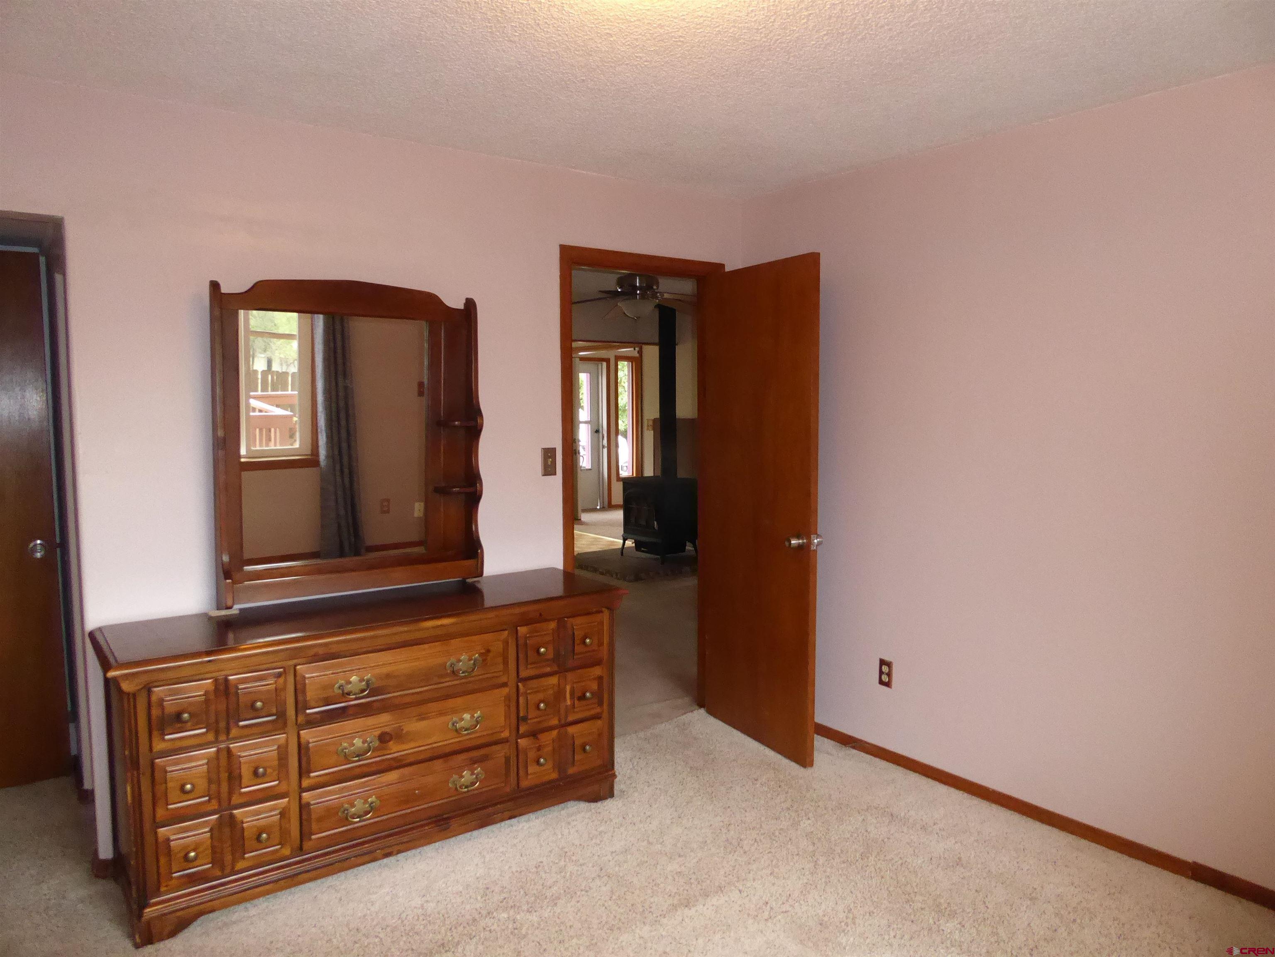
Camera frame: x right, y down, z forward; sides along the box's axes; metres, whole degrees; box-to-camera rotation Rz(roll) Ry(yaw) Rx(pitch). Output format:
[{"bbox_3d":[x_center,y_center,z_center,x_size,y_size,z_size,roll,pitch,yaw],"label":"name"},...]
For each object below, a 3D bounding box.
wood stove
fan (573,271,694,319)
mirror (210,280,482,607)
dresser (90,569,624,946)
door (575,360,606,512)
[{"bbox_3d":[0.222,-0.401,7.704,0.550,2.195,0.600,-5,7,-38],"label":"wood stove"},{"bbox_3d":[0.003,-1.285,5.994,1.250,0.420,1.250,-5,7,-38],"label":"fan"},{"bbox_3d":[-0.987,-0.142,3.114,0.900,1.065,0.115,-4,7,-34],"label":"mirror"},{"bbox_3d":[-0.855,0.831,3.025,1.655,0.806,0.490,-4,7,-34],"label":"dresser"},{"bbox_3d":[-0.826,-0.560,11.669,0.880,1.950,0.060,-5,7,-38],"label":"door"}]

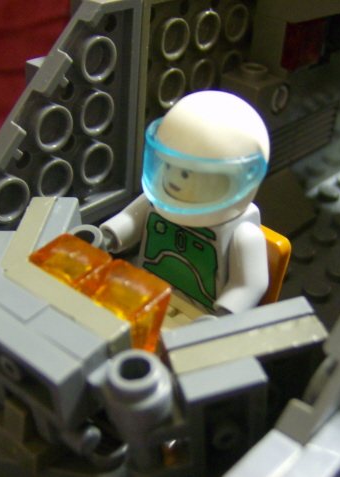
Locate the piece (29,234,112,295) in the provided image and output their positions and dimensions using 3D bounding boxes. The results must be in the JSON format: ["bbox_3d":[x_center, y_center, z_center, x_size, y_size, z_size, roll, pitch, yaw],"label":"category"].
[{"bbox_3d":[-0.011,0.005,0.076,0.008,0.008,0.006,26,47,32],"label":"piece"}]

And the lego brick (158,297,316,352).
[{"bbox_3d":[0.007,0.012,0.072,0.016,0.008,0.003,-12,39,-11],"label":"lego brick"}]

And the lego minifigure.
[{"bbox_3d":[0.003,-0.001,0.084,0.021,0.034,0.022,-32,46,-31],"label":"lego minifigure"}]

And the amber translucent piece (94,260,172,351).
[{"bbox_3d":[-0.005,0.008,0.072,0.008,0.008,0.006,26,47,32],"label":"amber translucent piece"}]

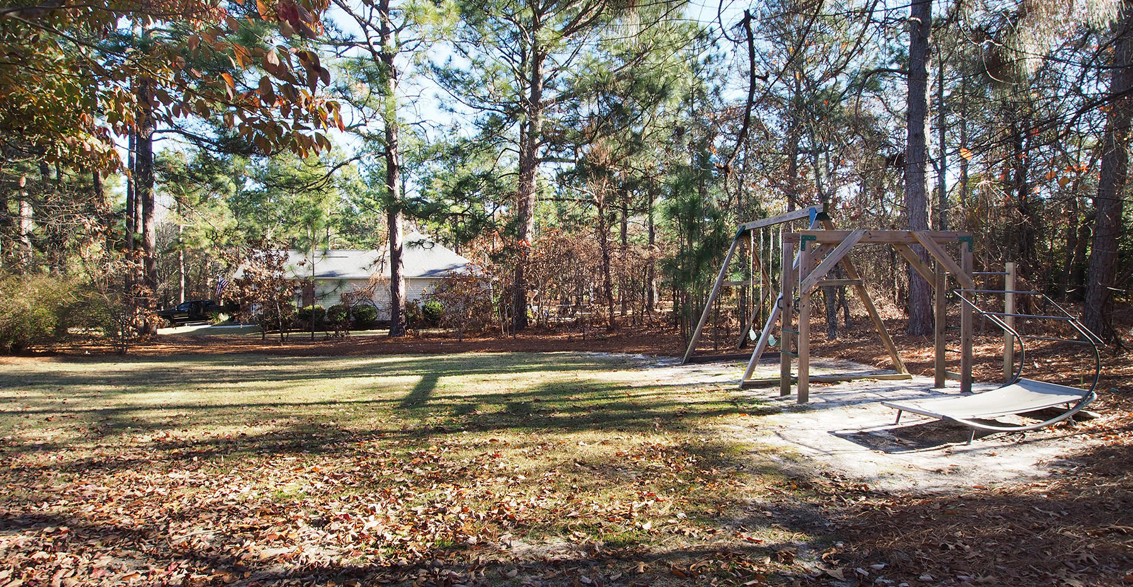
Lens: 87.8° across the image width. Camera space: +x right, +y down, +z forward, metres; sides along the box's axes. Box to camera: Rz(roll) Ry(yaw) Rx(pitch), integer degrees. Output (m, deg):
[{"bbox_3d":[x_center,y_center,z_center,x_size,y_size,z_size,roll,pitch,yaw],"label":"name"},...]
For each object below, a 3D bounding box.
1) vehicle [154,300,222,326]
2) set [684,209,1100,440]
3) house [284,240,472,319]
[{"bbox_3d":[-28.046,1.457,44.500,5.500,1.850,1.950,0,1,-26],"label":"vehicle"},{"bbox_3d":[4.300,0.024,8.851,3.800,2.600,5.700,0,1,-10],"label":"set"},{"bbox_3d":[-12.300,-1.359,41.985,15.300,6.000,12.000,0,1,0],"label":"house"}]

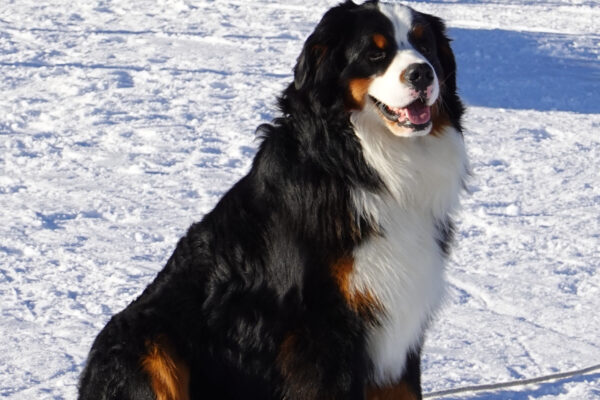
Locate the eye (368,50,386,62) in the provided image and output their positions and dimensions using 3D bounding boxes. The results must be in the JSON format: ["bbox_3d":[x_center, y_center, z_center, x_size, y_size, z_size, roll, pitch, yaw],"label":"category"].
[{"bbox_3d":[0.122,-0.227,5.270,0.027,0.018,0.017,-2,9,-13],"label":"eye"}]

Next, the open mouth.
[{"bbox_3d":[0.158,-0.138,5.250,0.080,0.050,0.075,-5,10,-27],"label":"open mouth"}]

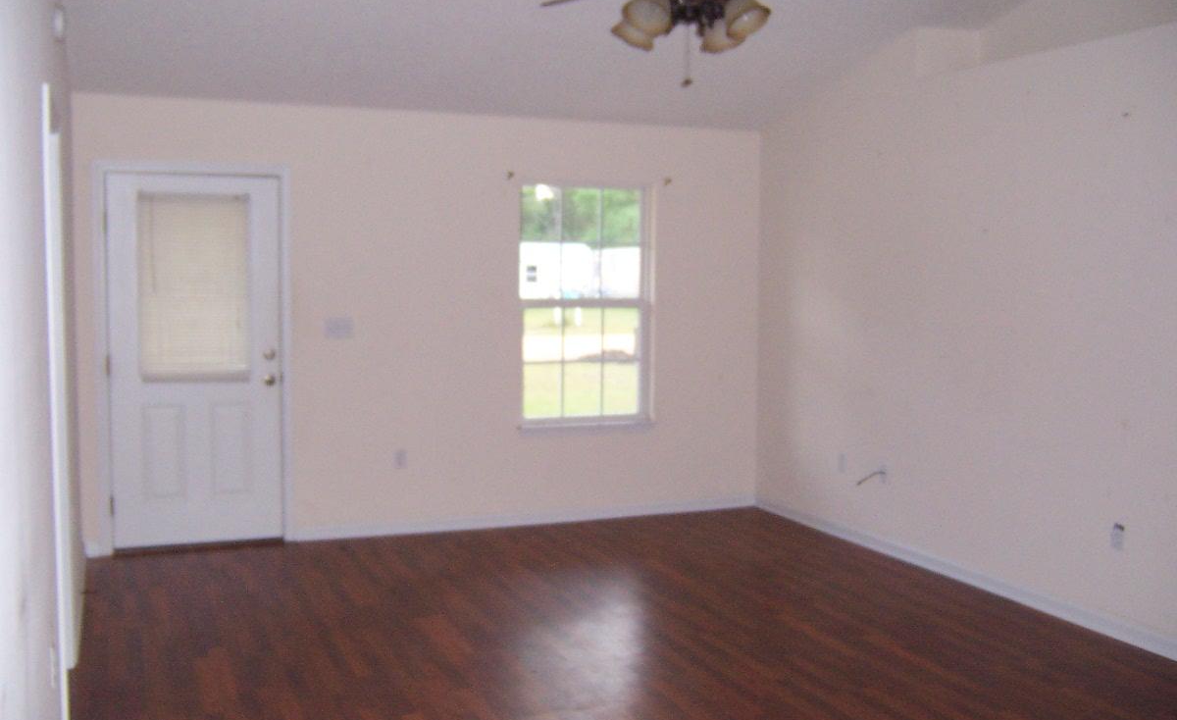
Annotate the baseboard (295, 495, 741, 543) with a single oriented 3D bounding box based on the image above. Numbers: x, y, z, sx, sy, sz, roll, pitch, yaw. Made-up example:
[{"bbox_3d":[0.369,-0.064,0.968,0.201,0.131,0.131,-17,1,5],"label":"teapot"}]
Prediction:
[{"bbox_3d":[-0.296,0.969,6.915,3.022,0.084,0.016,-1,4,-21],"label":"baseboard"}]

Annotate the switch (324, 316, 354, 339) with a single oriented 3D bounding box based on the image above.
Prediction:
[{"bbox_3d":[-1.423,-0.181,6.415,0.162,0.116,0.012,-1,4,-21],"label":"switch"}]

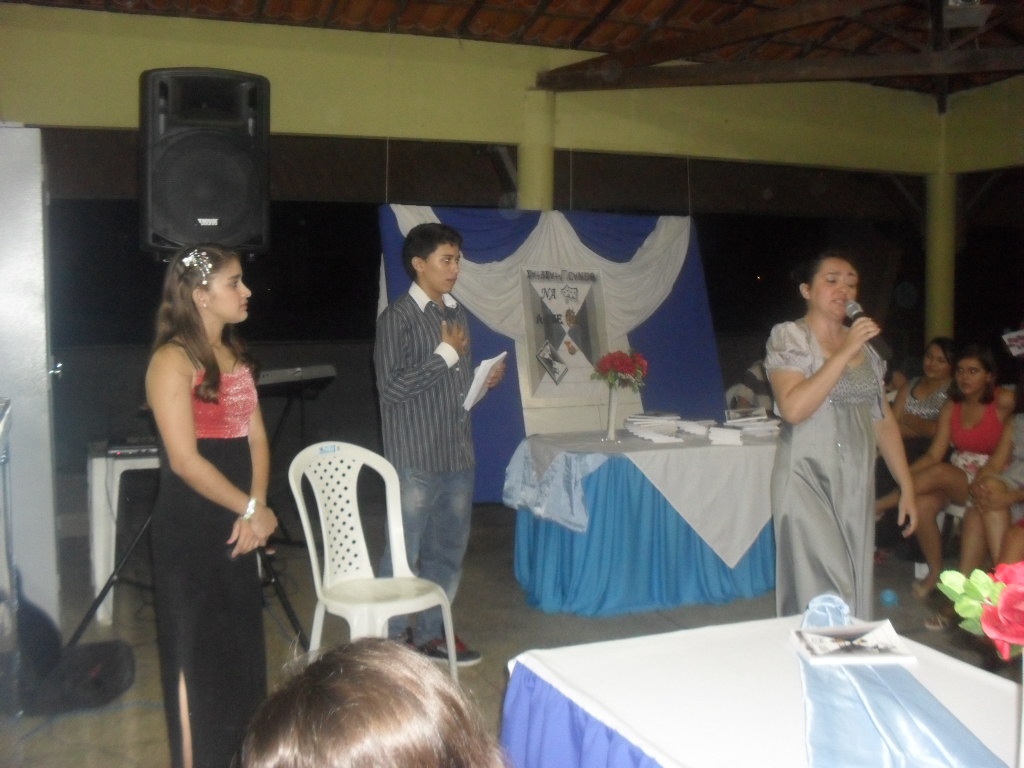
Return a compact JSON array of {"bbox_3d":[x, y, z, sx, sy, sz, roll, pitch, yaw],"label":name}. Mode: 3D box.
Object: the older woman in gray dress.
[{"bbox_3d":[1.160,0.298,3.757,0.540,1.570,0.420,-2,5,-20],"label":"older woman in gray dress"}]

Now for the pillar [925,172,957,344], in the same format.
[{"bbox_3d":[3.390,-0.478,8.138,0.240,2.400,0.240,-2,5,-22],"label":"pillar"}]

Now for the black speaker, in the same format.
[{"bbox_3d":[-1.235,-0.872,4.142,0.450,0.700,0.400,-2,5,-24],"label":"black speaker"}]

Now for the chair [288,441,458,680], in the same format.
[{"bbox_3d":[-0.440,0.660,3.506,0.430,0.890,0.520,-4,6,-38],"label":"chair"}]

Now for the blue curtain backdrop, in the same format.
[{"bbox_3d":[0.320,-0.182,6.728,2.420,1.920,0.120,-2,5,-22],"label":"blue curtain backdrop"}]

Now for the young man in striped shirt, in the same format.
[{"bbox_3d":[-0.290,0.220,4.032,0.440,1.690,0.480,3,6,32],"label":"young man in striped shirt"}]

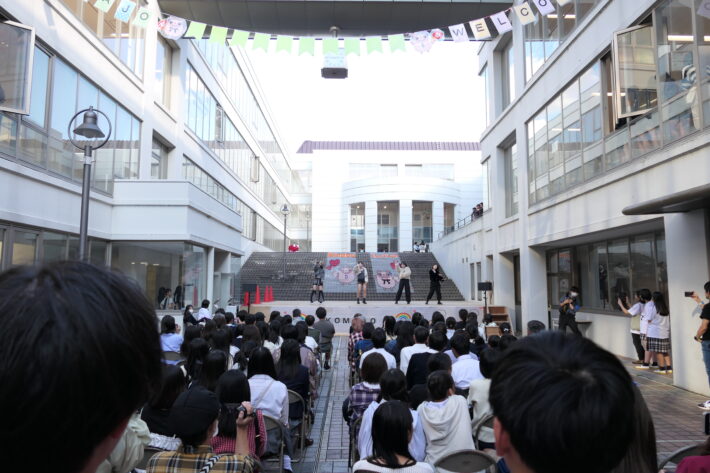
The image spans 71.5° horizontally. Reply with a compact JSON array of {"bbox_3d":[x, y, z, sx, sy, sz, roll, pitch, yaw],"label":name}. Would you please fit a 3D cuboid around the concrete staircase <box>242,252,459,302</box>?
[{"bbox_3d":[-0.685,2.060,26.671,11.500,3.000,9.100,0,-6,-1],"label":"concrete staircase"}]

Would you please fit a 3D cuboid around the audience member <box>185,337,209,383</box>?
[{"bbox_3d":[-1.501,1.609,4.858,0.450,1.230,0.750,0,-6,-1],"label":"audience member"}]

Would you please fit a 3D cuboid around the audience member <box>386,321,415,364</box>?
[{"bbox_3d":[0.643,1.809,6.860,0.460,1.200,0.750,0,-6,-1],"label":"audience member"}]

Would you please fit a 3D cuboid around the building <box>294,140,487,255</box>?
[{"bbox_3d":[3.999,-3.314,54.164,20.384,13.200,12.500,0,-6,-1],"label":"building"}]

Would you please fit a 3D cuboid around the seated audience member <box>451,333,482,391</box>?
[{"bbox_3d":[1.162,1.633,5.327,0.500,1.240,0.750,0,-6,2],"label":"seated audience member"}]

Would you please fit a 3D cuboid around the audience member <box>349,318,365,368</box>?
[{"bbox_3d":[0.080,1.855,7.535,0.450,1.274,0.750,0,-6,-1],"label":"audience member"}]

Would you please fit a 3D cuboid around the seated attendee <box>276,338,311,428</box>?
[{"bbox_3d":[-0.638,1.632,4.989,0.450,1.209,0.750,0,-6,-1],"label":"seated attendee"}]

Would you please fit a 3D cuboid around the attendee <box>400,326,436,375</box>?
[{"bbox_3d":[0.728,1.659,5.635,0.480,1.285,0.750,0,-6,-1],"label":"attendee"}]

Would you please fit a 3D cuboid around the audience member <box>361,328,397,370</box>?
[{"bbox_3d":[0.271,1.687,5.913,0.480,1.250,0.750,0,-6,-1],"label":"audience member"}]

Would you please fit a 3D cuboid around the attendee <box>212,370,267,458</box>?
[{"bbox_3d":[-0.736,1.440,3.138,0.450,1.222,0.750,0,-6,-1],"label":"attendee"}]

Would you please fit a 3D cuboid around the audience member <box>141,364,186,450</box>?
[{"bbox_3d":[-1.215,1.443,3.305,0.480,1.200,0.750,0,-6,2],"label":"audience member"}]

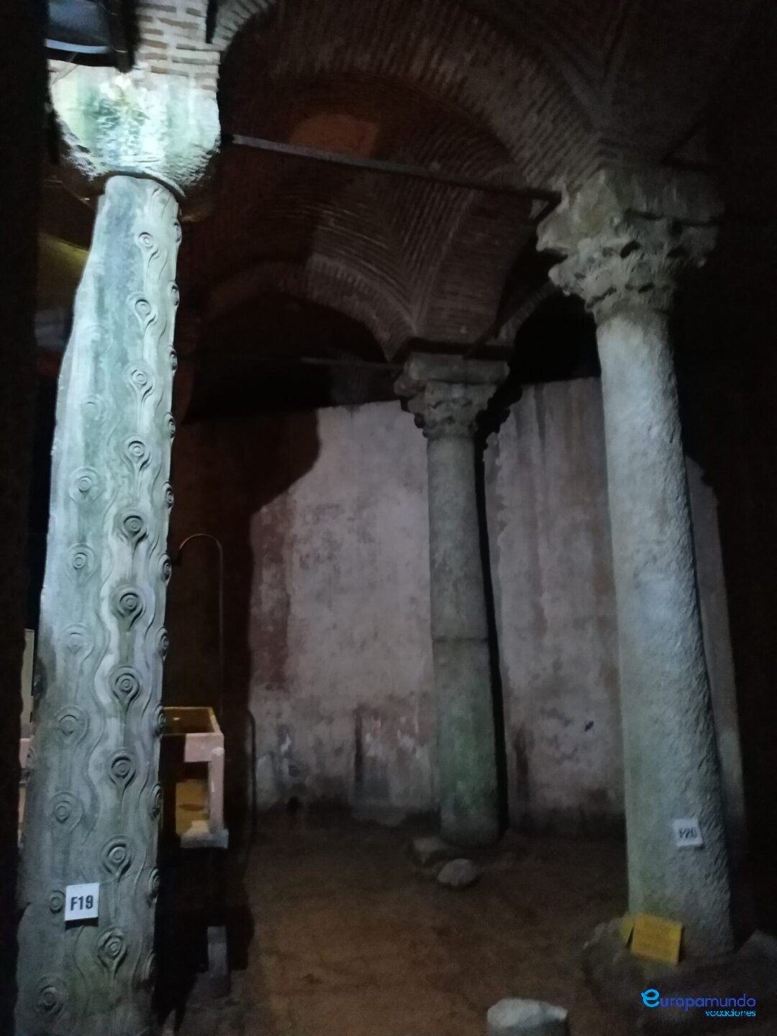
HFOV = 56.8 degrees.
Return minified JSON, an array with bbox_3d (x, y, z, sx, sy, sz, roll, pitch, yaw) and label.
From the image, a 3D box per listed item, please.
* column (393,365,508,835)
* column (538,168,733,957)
[{"bbox_3d":[1.070,1.187,11.270,1.380,7.100,1.380,2,-11,-18],"label":"column"},{"bbox_3d":[2.527,0.275,6.880,1.220,7.000,1.220,2,-11,-18],"label":"column"}]

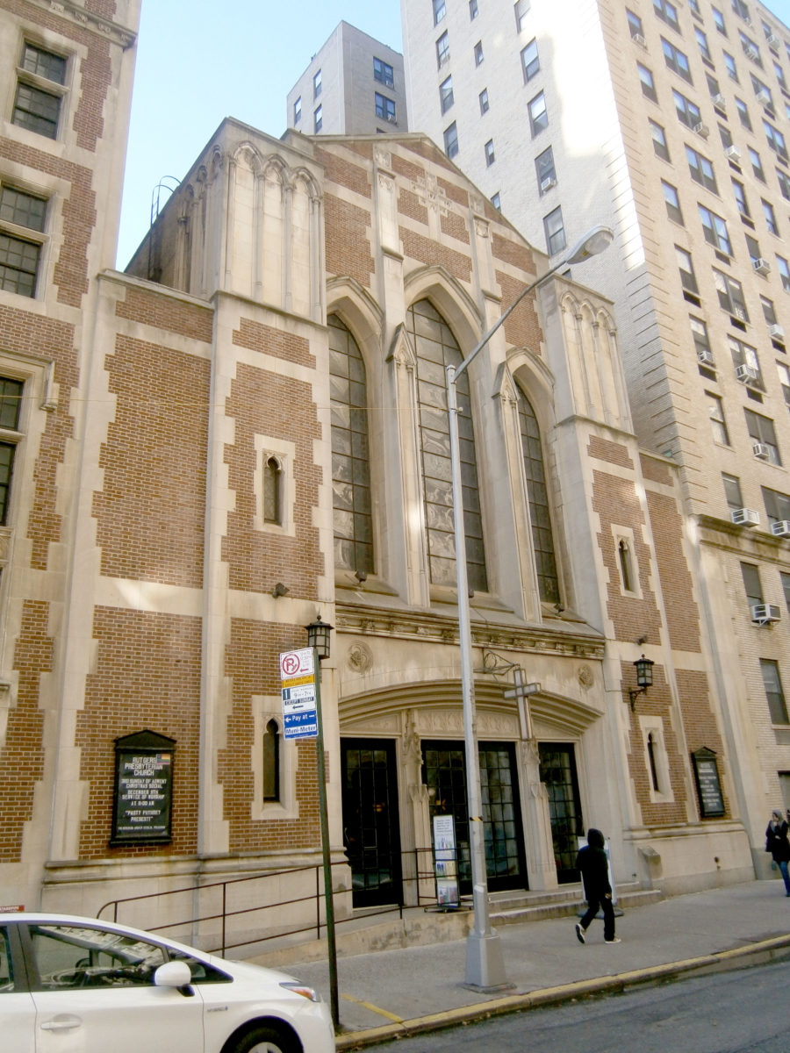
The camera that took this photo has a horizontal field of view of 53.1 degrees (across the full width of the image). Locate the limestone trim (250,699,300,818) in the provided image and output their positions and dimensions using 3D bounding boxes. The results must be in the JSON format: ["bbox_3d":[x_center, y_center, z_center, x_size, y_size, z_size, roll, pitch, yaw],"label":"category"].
[{"bbox_3d":[-2.129,3.999,13.715,0.883,2.023,0.300,11,-25,-34],"label":"limestone trim"}]

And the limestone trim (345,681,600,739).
[{"bbox_3d":[1.840,3.958,17.240,7.366,1.075,0.520,11,-25,-34],"label":"limestone trim"}]

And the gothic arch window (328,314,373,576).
[{"bbox_3d":[-1.323,-2.124,18.099,1.720,6.453,0.250,11,-24,-33],"label":"gothic arch window"}]

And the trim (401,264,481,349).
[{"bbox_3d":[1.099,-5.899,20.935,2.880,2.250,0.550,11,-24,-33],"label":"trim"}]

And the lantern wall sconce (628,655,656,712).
[{"bbox_3d":[5.919,3.715,18.974,0.480,1.310,0.740,11,-24,-33],"label":"lantern wall sconce"}]

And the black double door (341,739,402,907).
[{"bbox_3d":[-0.478,5.604,15.119,1.370,2.980,0.150,11,-24,-33],"label":"black double door"}]

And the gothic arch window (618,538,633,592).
[{"bbox_3d":[6.132,1.030,21.308,0.370,1.449,0.160,11,-25,-34],"label":"gothic arch window"}]

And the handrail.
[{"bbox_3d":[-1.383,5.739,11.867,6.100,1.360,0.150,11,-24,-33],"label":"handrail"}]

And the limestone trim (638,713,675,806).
[{"bbox_3d":[6.225,5.609,19.053,0.870,2.020,0.300,11,-24,-33],"label":"limestone trim"}]

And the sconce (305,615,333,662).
[{"bbox_3d":[-1.403,2.252,14.093,0.480,1.300,0.740,11,-24,-33],"label":"sconce"}]

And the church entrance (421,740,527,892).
[{"bbox_3d":[1.648,6.033,16.535,2.730,3.000,0.150,11,-24,-33],"label":"church entrance"}]

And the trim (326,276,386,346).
[{"bbox_3d":[-1.160,-5.346,19.107,1.958,1.359,0.480,11,-25,-34],"label":"trim"}]

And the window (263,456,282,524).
[{"bbox_3d":[-2.417,-0.704,15.489,0.370,1.449,0.160,11,-25,-34],"label":"window"}]

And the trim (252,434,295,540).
[{"bbox_3d":[-2.401,-0.769,15.461,0.884,2.013,0.300,11,-25,-34],"label":"trim"}]

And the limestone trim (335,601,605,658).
[{"bbox_3d":[1.949,2.439,17.536,7.859,0.608,0.240,11,-25,-34],"label":"limestone trim"}]

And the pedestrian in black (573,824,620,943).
[{"bbox_3d":[3.067,5.482,12.088,0.660,1.630,0.500,11,-25,-34],"label":"pedestrian in black"}]

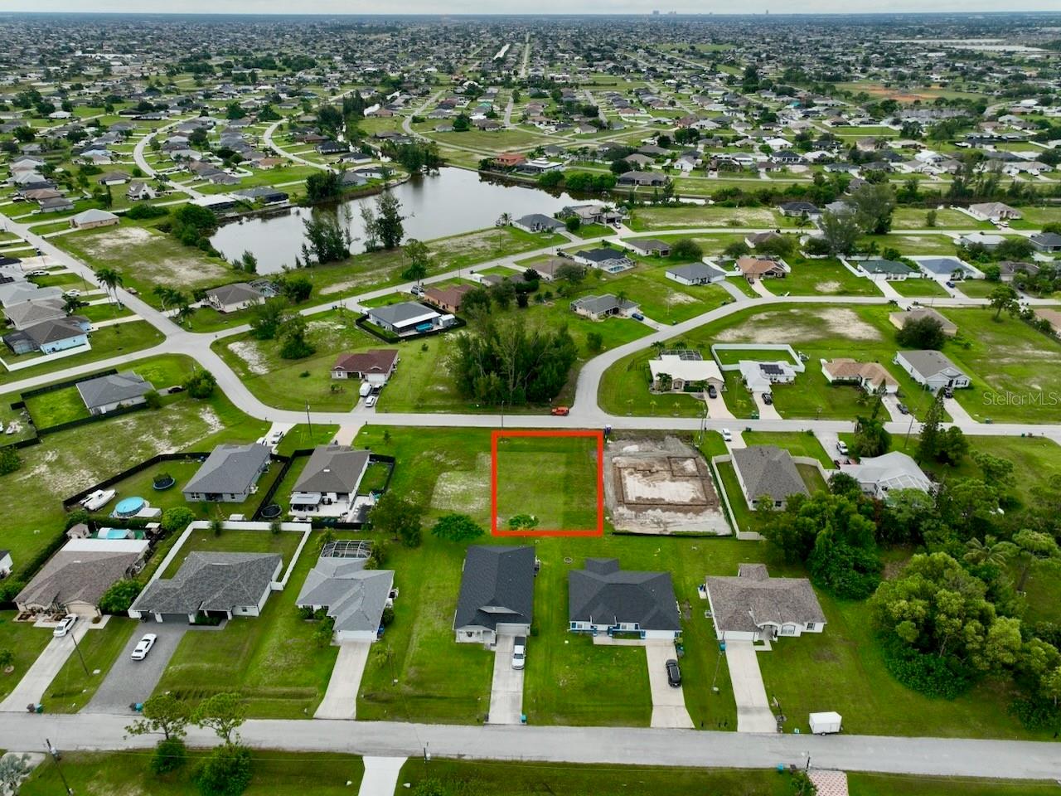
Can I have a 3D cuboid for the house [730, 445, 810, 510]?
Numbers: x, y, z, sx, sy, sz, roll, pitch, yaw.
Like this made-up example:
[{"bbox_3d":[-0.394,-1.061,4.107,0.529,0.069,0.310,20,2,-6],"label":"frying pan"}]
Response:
[{"bbox_3d":[54.000,17.040,166.030,13.570,5.400,20.710,1,28,3],"label":"house"}]

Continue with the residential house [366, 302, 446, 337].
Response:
[{"bbox_3d":[-42.738,-28.288,249.173,17.430,4.800,19.390,-23,35,-36],"label":"residential house"}]

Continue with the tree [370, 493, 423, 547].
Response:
[{"bbox_3d":[-26.200,23.440,142.283,9.300,9.000,9.300,1,28,1],"label":"tree"}]

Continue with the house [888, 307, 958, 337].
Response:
[{"bbox_3d":[131.870,-26.070,247.430,16.390,5.300,15.380,0,28,1],"label":"house"}]

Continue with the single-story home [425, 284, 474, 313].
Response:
[{"bbox_3d":[-26.570,-38.500,271.030,18.090,5.400,19.900,-24,36,-38],"label":"single-story home"}]

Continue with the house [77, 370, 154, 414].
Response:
[{"bbox_3d":[-112.734,-2.448,200.117,16.600,4.800,18.110,-19,33,-32],"label":"house"}]

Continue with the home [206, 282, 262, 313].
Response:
[{"bbox_3d":[-104.163,-36.286,260.083,14.390,5.000,17.850,-21,34,-34],"label":"home"}]

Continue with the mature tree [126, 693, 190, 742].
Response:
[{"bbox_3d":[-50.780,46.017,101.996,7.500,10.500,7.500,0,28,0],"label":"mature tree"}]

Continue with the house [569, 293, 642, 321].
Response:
[{"bbox_3d":[25.154,-31.937,251.818,17.550,5.000,17.250,-20,34,-33],"label":"house"}]

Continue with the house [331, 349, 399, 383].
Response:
[{"bbox_3d":[-49.470,-10.780,218.820,17.290,5.300,16.890,-1,28,-1],"label":"house"}]

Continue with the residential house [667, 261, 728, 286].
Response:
[{"bbox_3d":[66.010,-50.100,292.800,18.090,5.400,13.270,-14,31,-25],"label":"residential house"}]

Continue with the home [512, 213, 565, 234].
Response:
[{"bbox_3d":[4.460,-83.802,353.702,18.300,5.600,19.270,-15,31,-26],"label":"home"}]

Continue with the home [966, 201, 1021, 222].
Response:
[{"bbox_3d":[241.190,-97.430,381.900,18.090,5.400,21.110,1,28,2],"label":"home"}]

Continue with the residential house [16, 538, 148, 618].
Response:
[{"bbox_3d":[-83.410,32.440,137.270,16.890,5.300,18.900,0,28,0],"label":"residential house"}]

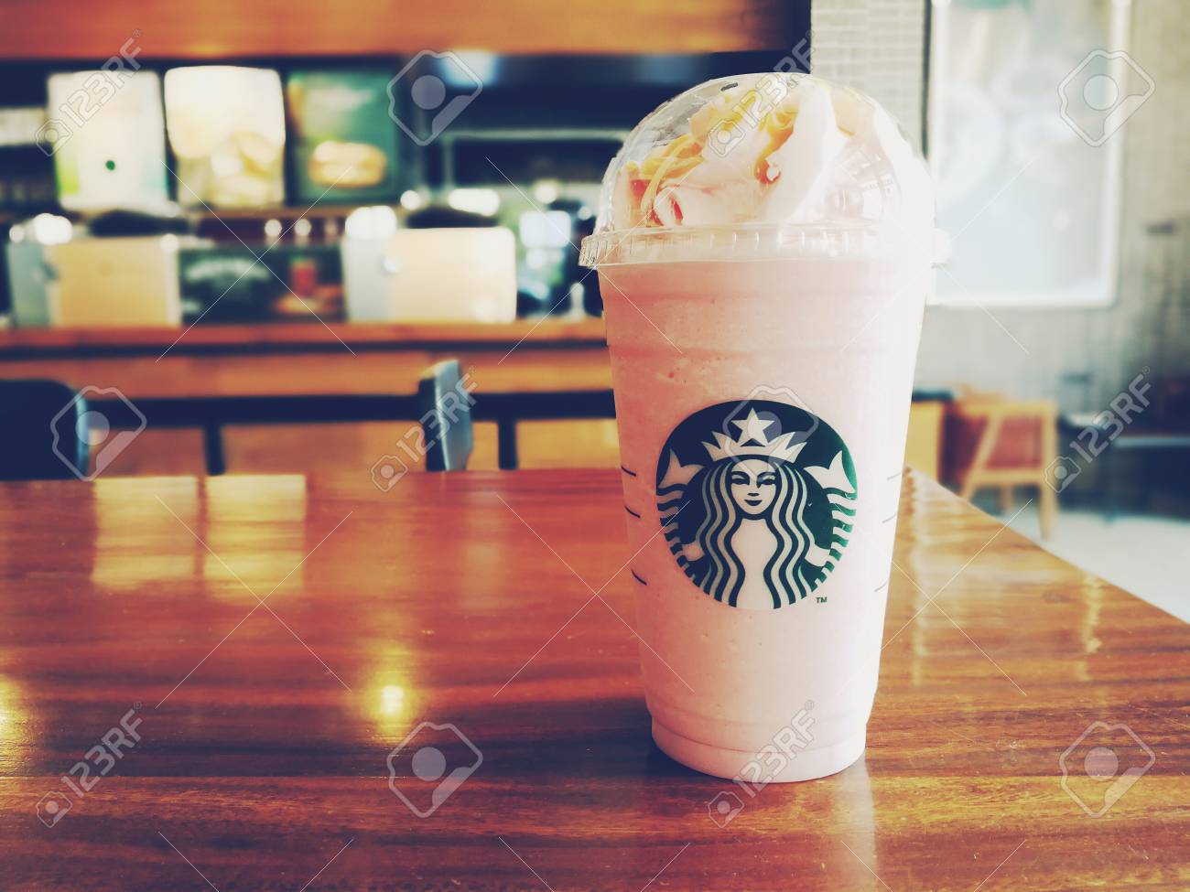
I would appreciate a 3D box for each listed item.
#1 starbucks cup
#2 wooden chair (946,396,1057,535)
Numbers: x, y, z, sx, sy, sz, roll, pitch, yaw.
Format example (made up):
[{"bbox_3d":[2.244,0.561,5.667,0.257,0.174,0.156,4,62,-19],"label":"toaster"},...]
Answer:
[{"bbox_3d":[0.048,-0.007,0.271,0.102,0.193,0.102,-1,8,0],"label":"starbucks cup"},{"bbox_3d":[1.635,0.043,4.089,0.530,0.640,0.580,-1,8,-2],"label":"wooden chair"}]

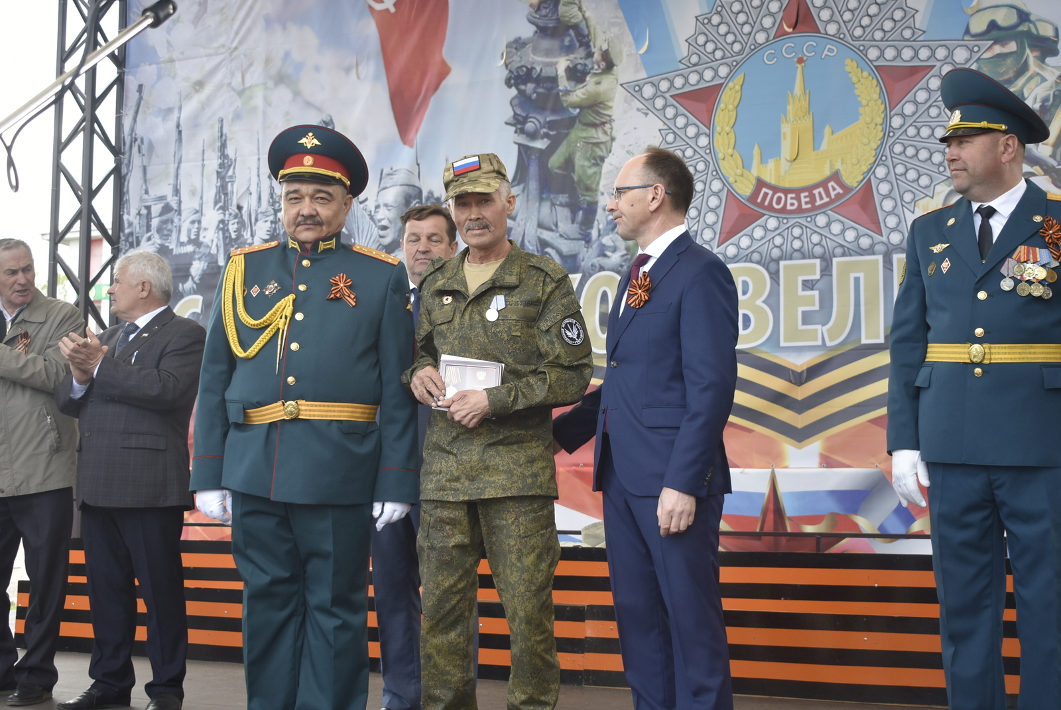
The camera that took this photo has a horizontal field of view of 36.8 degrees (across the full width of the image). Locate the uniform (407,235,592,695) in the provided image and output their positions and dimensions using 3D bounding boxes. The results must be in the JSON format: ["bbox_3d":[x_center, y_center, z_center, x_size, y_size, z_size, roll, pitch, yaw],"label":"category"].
[{"bbox_3d":[-0.095,0.379,4.300,0.540,1.400,0.370,-2,-5,21],"label":"uniform"}]

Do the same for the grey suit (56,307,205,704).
[{"bbox_3d":[-1.480,0.548,5.900,0.550,1.450,0.460,-4,-6,38],"label":"grey suit"}]

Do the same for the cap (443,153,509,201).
[{"bbox_3d":[-0.149,-0.487,4.360,0.170,0.130,0.240,-5,-1,25],"label":"cap"}]

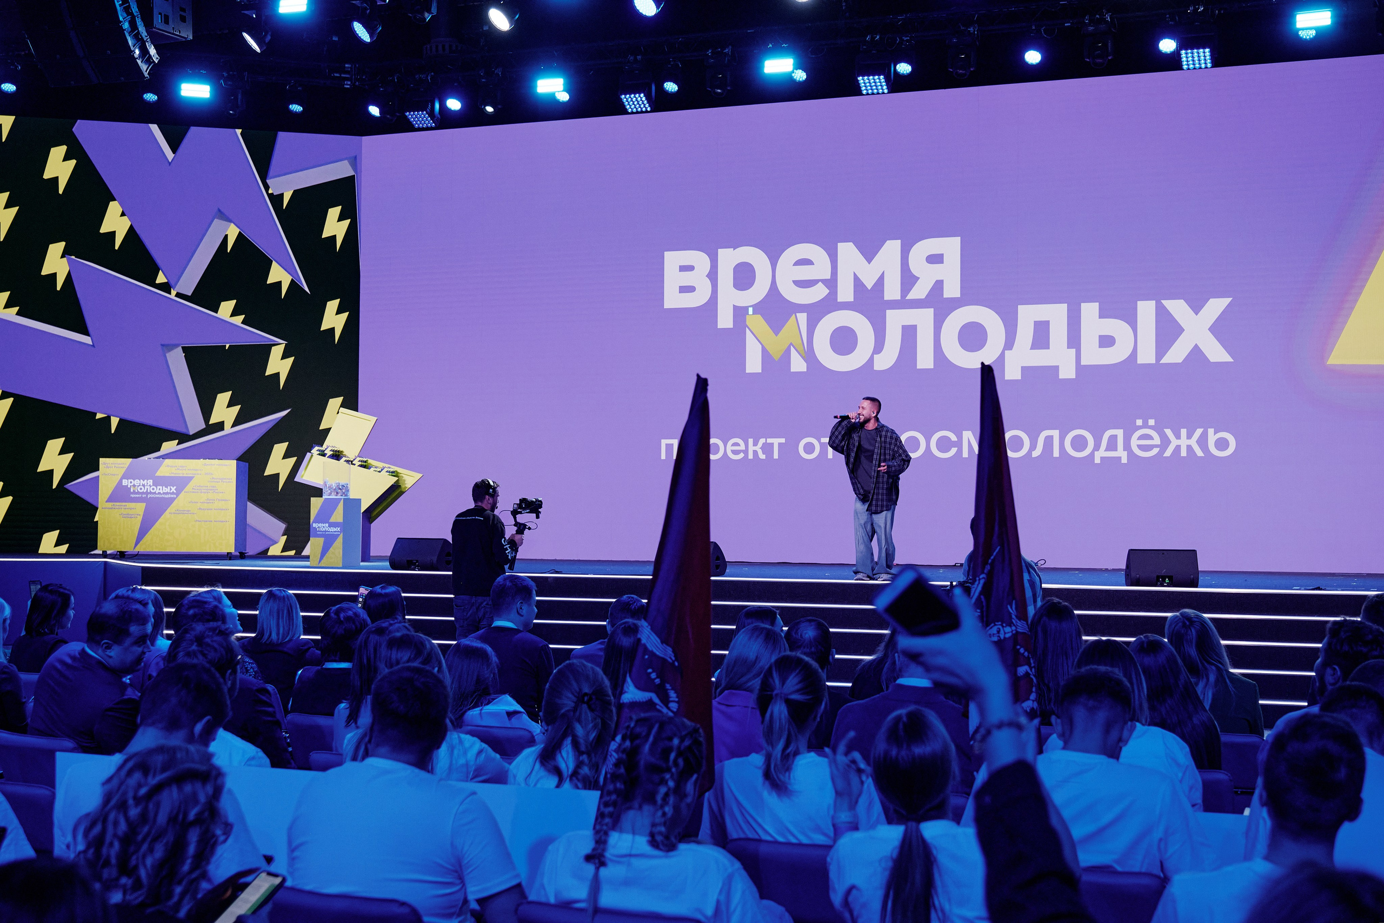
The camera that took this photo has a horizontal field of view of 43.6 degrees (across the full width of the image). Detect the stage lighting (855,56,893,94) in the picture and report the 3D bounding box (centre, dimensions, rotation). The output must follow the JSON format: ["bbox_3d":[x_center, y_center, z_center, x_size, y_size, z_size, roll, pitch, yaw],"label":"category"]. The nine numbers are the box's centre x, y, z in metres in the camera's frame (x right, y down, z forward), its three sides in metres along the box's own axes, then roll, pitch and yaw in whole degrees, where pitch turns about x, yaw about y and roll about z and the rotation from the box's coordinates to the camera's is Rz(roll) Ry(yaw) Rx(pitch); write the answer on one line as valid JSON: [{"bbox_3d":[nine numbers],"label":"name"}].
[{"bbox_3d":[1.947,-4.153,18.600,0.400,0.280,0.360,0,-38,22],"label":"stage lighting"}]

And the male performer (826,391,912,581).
[{"bbox_3d":[1.727,0.251,16.800,0.740,1.790,0.500,0,-2,22],"label":"male performer"}]

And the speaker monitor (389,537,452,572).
[{"bbox_3d":[-2.895,1.004,18.839,0.650,0.345,0.480,0,-2,24],"label":"speaker monitor"}]

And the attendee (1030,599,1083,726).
[{"bbox_3d":[1.509,1.211,6.960,0.460,1.280,0.780,0,-2,20],"label":"attendee"}]

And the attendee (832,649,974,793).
[{"bbox_3d":[0.729,1.130,5.300,0.520,1.310,0.800,0,-2,20],"label":"attendee"}]

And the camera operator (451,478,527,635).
[{"bbox_3d":[-1.655,1.029,13.900,0.520,1.770,0.500,-1,-1,45],"label":"camera operator"}]

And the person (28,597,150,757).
[{"bbox_3d":[-2.000,1.120,6.100,0.580,1.280,0.750,0,-1,36],"label":"person"}]

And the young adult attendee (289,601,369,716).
[{"bbox_3d":[-1.289,1.194,7.034,0.470,1.270,0.780,0,-2,20],"label":"young adult attendee"}]

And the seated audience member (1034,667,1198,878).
[{"bbox_3d":[1.050,1.140,4.280,0.540,1.290,0.750,0,-1,16],"label":"seated audience member"}]

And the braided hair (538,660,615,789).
[{"bbox_3d":[-0.308,0.706,4.620,0.200,0.350,0.210,0,-1,14],"label":"braided hair"}]

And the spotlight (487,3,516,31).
[{"bbox_3d":[-1.843,-4.318,16.800,0.270,0.290,0.290,-44,19,-21],"label":"spotlight"}]

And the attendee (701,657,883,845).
[{"bbox_3d":[0.345,1.118,4.490,0.480,1.270,0.780,0,-2,20],"label":"attendee"}]

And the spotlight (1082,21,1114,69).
[{"bbox_3d":[4.201,-4.310,17.900,0.340,0.490,0.310,0,-1,21],"label":"spotlight"}]

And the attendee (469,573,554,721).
[{"bbox_3d":[-0.680,1.140,7.350,0.530,1.310,0.750,0,-1,29],"label":"attendee"}]

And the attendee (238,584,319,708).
[{"bbox_3d":[-1.794,1.230,8.195,0.470,1.270,0.780,0,-2,20],"label":"attendee"}]

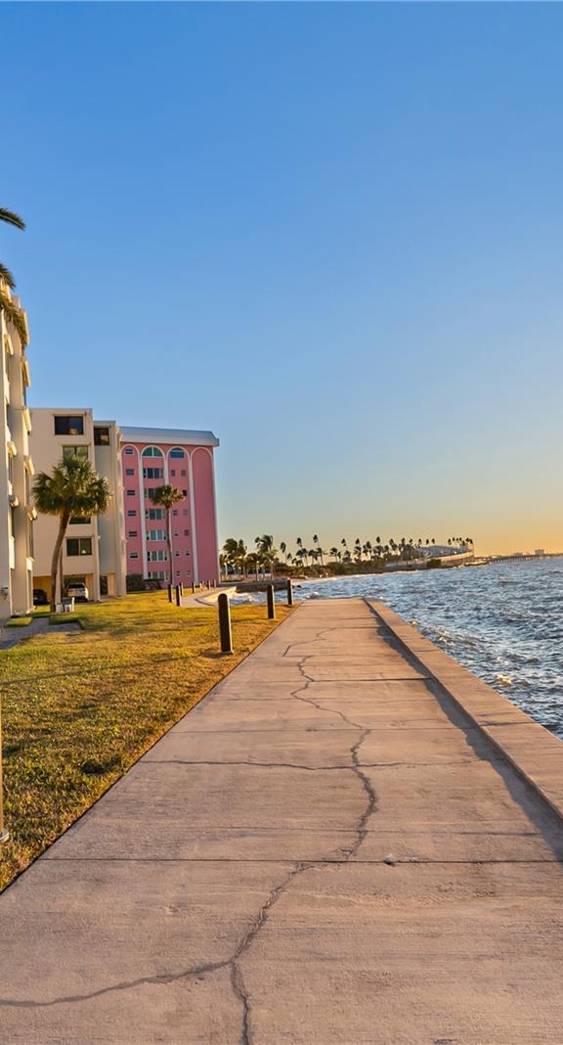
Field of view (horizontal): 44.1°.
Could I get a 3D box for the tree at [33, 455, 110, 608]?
[{"bbox_3d":[-12.176,0.585,40.527,4.400,9.000,4.400,-4,-4,4],"label":"tree"}]

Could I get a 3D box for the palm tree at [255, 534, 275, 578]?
[{"bbox_3d":[-3.915,8.047,165.000,4.640,10.290,4.640,-4,-4,4],"label":"palm tree"}]

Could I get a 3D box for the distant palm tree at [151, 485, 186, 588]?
[{"bbox_3d":[-13.402,1.765,82.000,3.890,12.180,3.890,-4,-4,4],"label":"distant palm tree"}]

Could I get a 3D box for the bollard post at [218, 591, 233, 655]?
[{"bbox_3d":[-1.040,1.849,12.768,0.225,1.050,0.225,-4,-4,4],"label":"bollard post"}]

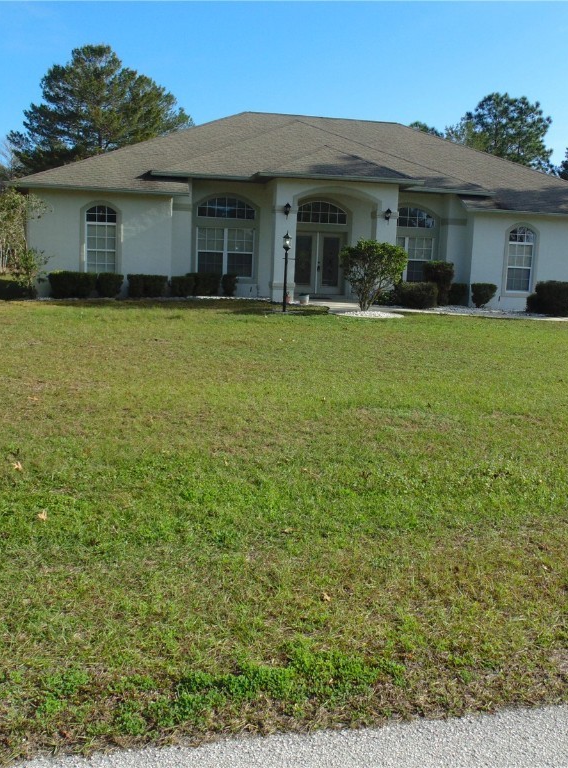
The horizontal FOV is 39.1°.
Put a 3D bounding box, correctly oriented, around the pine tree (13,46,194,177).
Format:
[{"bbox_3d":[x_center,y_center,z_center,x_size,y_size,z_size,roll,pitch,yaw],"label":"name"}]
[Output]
[{"bbox_3d":[-11.365,-13.297,48.974,10.600,14.000,10.000,1,8,-12],"label":"pine tree"}]

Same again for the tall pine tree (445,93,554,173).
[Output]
[{"bbox_3d":[15.527,-13.656,57.985,7.600,14.300,7.600,1,8,-10],"label":"tall pine tree"}]

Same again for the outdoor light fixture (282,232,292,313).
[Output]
[{"bbox_3d":[0.083,-3.113,22.200,0.220,2.200,0.220,1,8,-12],"label":"outdoor light fixture"}]

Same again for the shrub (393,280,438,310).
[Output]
[{"bbox_3d":[4.164,-2.781,25.100,1.350,0.850,1.100,1,8,-12],"label":"shrub"}]

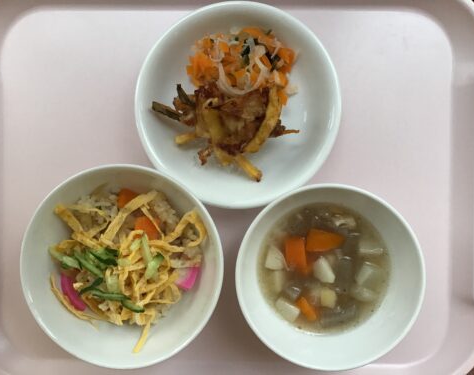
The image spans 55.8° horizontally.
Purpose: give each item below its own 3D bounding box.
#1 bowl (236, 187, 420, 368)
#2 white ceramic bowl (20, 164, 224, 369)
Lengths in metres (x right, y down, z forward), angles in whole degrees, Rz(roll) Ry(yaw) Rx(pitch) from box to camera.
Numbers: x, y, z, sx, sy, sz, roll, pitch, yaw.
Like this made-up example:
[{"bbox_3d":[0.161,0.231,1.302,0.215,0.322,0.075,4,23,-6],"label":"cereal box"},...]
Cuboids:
[{"bbox_3d":[0.059,0.055,0.307,0.118,0.055,0.118,0,93,0],"label":"bowl"},{"bbox_3d":[-0.072,0.048,0.308,0.127,0.056,0.127,0,93,0],"label":"white ceramic bowl"}]

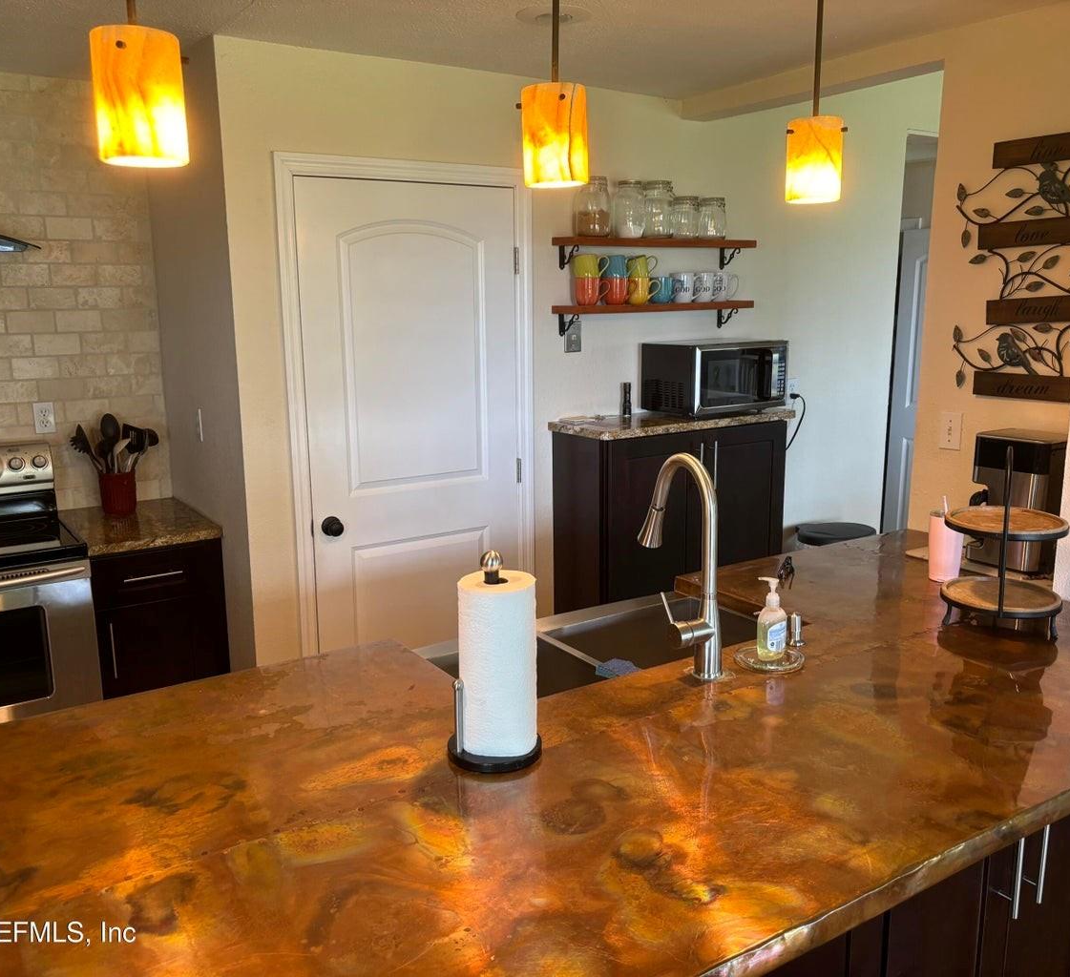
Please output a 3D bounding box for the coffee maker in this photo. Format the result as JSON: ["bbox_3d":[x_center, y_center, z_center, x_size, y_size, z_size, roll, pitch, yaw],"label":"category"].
[{"bbox_3d":[1.354,0.032,2.697,0.190,0.353,0.215,-8,14,-32],"label":"coffee maker"}]

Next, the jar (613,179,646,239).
[{"bbox_3d":[0.349,-1.030,3.626,0.120,0.208,0.120,0,12,0],"label":"jar"}]

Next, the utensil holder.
[{"bbox_3d":[-1.490,0.017,3.495,0.113,0.145,0.113,-8,14,-32],"label":"utensil holder"}]

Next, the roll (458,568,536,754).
[{"bbox_3d":[-0.062,0.292,1.651,0.131,0.283,0.131,0,12,0],"label":"roll"}]

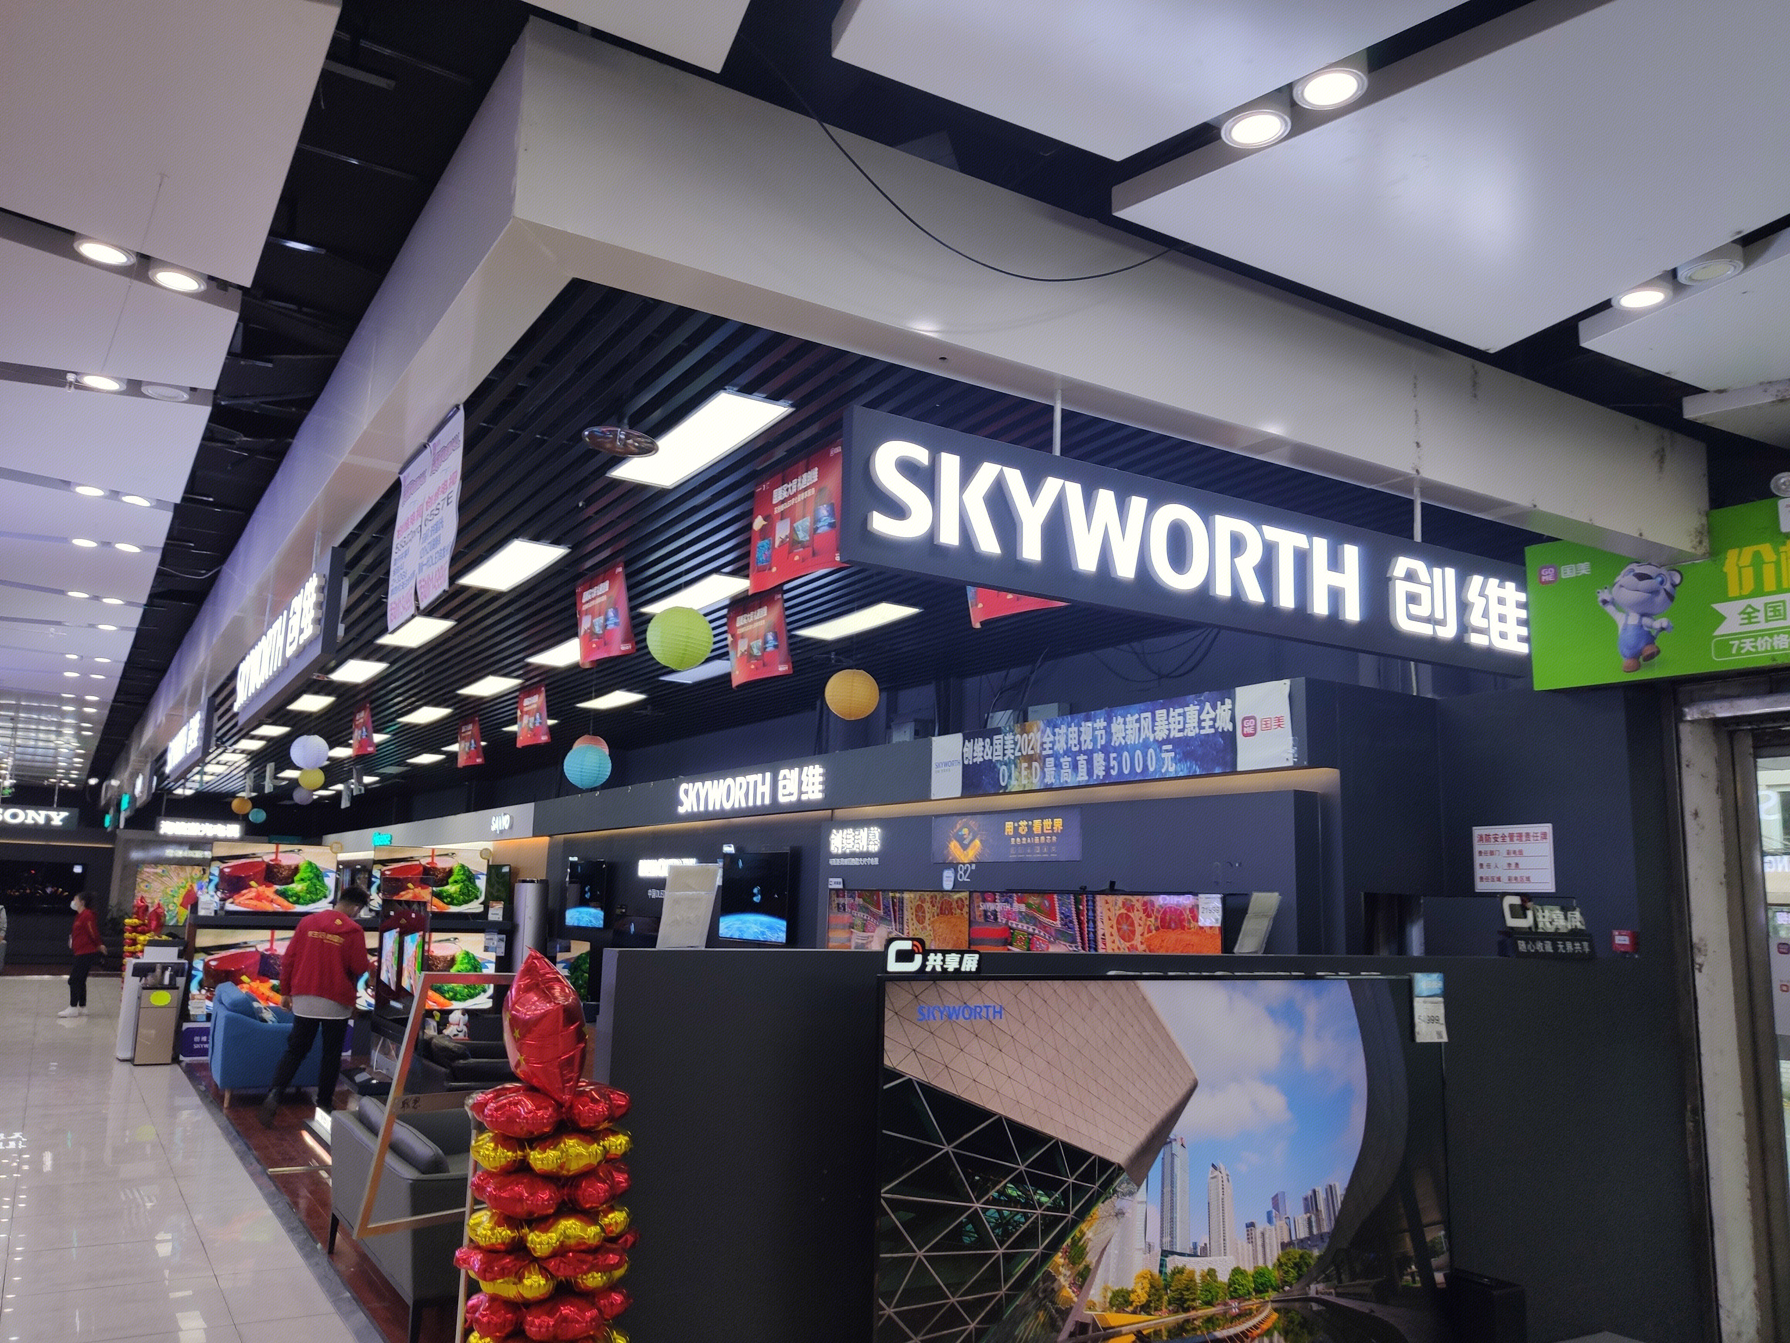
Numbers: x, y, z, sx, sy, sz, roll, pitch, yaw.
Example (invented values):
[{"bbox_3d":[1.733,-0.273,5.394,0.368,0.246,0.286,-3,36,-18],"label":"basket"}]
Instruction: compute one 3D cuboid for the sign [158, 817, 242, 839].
[{"bbox_3d":[-14.435,3.291,27.975,1.650,0.390,0.120,7,-11,-31],"label":"sign"}]

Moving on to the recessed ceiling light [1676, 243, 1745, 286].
[{"bbox_3d":[2.704,-1.387,4.466,0.190,0.090,0.190,7,-11,-31],"label":"recessed ceiling light"}]

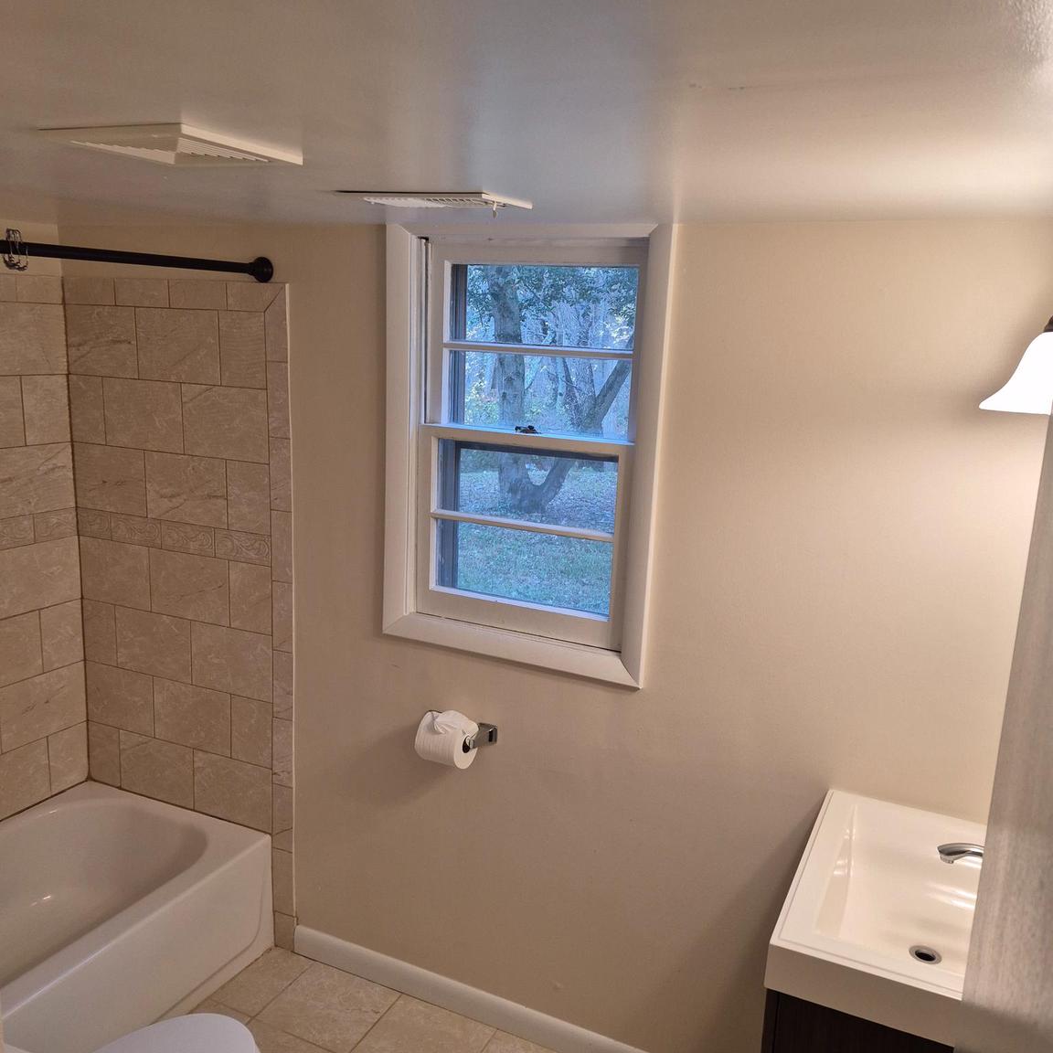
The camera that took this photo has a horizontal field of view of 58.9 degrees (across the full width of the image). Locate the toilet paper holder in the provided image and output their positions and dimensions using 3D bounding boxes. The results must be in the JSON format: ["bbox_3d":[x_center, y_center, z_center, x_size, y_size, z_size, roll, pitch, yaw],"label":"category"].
[{"bbox_3d":[-0.189,0.530,2.400,0.210,0.050,0.084,7,12,24],"label":"toilet paper holder"}]

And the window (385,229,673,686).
[{"bbox_3d":[-0.015,-0.184,2.277,0.725,1.050,0.110,7,12,24],"label":"window"}]

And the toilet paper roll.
[{"bbox_3d":[-0.200,0.545,2.377,0.113,0.118,0.118,7,12,24],"label":"toilet paper roll"}]

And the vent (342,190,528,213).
[{"bbox_3d":[-0.172,-0.643,1.875,0.305,0.020,0.195,7,12,24],"label":"vent"}]

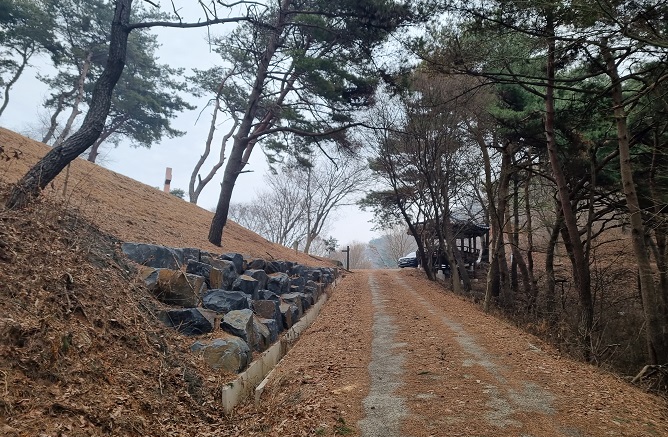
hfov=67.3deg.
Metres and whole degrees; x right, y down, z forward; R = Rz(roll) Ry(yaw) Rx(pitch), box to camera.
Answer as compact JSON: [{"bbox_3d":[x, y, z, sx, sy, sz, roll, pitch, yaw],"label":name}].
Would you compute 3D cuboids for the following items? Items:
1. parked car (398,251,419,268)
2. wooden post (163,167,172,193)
[{"bbox_3d":[7.950,3.750,47.000,1.870,1.660,4.650,-3,-5,35],"label":"parked car"},{"bbox_3d":[-6.614,-1.515,20.000,0.200,1.080,0.200,6,-4,-14],"label":"wooden post"}]

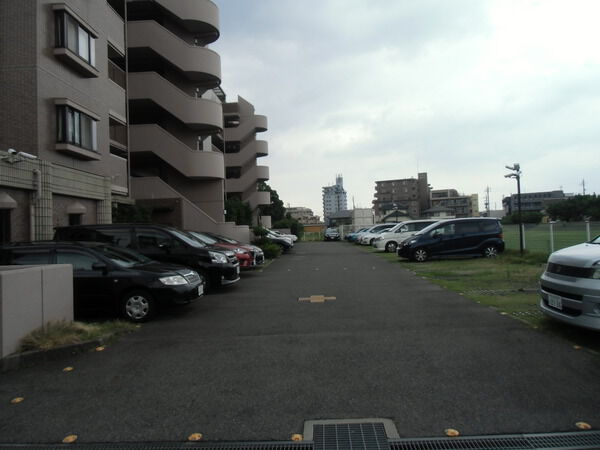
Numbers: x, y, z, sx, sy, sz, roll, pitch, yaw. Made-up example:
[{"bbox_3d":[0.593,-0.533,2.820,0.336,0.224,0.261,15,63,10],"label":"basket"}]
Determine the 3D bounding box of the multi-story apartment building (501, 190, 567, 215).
[{"bbox_3d":[93.000,-6.929,165.000,23.000,12.200,11.000,-2,0,35],"label":"multi-story apartment building"}]

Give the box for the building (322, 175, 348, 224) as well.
[{"bbox_3d":[25.695,-14.683,300.235,17.000,39.000,16.000,-2,-1,6],"label":"building"}]

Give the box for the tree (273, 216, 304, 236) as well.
[{"bbox_3d":[-1.350,0.478,47.500,3.800,2.800,3.600,-2,0,0],"label":"tree"}]

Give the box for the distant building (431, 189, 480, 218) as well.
[{"bbox_3d":[65.841,-6.500,178.108,18.000,16.500,14.000,-2,-1,34],"label":"distant building"}]

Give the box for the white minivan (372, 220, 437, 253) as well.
[{"bbox_3d":[6.465,0.663,23.393,4.600,1.730,1.710,-2,-1,1],"label":"white minivan"}]

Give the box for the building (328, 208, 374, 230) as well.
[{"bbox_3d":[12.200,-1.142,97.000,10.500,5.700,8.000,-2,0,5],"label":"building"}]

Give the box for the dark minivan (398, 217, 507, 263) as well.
[{"bbox_3d":[6.000,0.546,17.200,4.220,1.715,1.700,-2,0,2],"label":"dark minivan"}]

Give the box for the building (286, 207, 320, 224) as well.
[{"bbox_3d":[1.705,-2.411,225.056,18.000,14.000,14.000,-2,-1,9],"label":"building"}]

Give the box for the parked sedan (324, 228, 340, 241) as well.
[{"bbox_3d":[3.620,0.965,46.800,1.700,1.450,4.500,-2,0,2],"label":"parked sedan"}]

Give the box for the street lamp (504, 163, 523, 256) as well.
[{"bbox_3d":[8.780,-0.601,17.000,0.700,3.800,0.400,-2,0,-9],"label":"street lamp"}]

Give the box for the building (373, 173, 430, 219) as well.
[{"bbox_3d":[41.532,-8.787,170.140,21.000,22.500,15.000,-2,-1,18],"label":"building"}]

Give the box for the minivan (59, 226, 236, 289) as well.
[{"bbox_3d":[-3.999,0.847,11.139,4.620,1.850,1.720,-2,-1,3],"label":"minivan"}]

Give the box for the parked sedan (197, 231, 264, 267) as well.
[{"bbox_3d":[-3.500,1.010,15.700,4.400,1.470,1.700,-2,0,2],"label":"parked sedan"}]

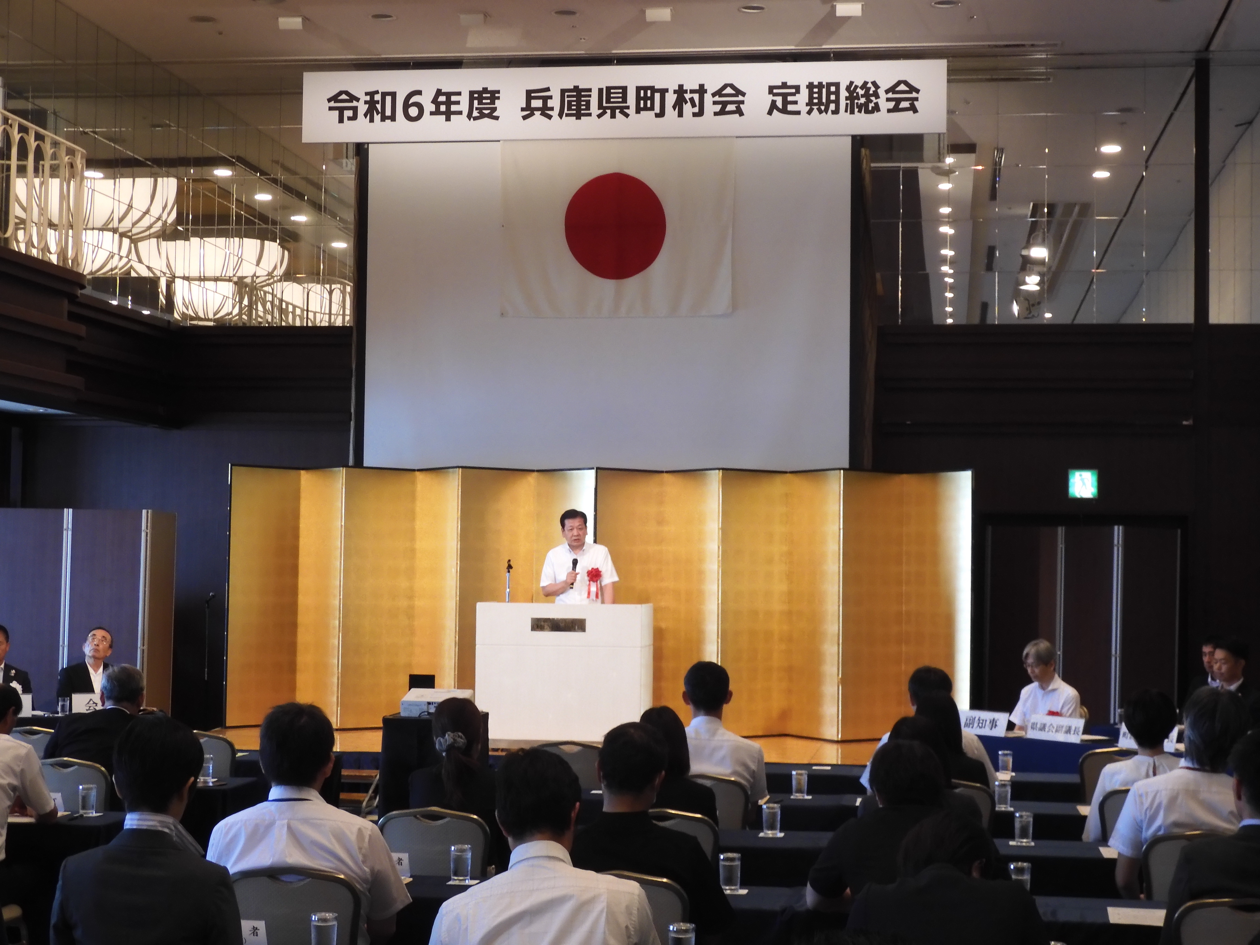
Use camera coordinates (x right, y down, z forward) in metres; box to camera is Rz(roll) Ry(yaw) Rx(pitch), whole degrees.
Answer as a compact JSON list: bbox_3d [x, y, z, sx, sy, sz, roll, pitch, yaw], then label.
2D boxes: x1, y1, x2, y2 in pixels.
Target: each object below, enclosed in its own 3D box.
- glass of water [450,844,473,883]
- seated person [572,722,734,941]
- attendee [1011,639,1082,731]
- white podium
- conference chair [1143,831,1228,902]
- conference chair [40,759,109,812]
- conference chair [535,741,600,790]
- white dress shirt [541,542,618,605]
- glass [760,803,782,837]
[{"bbox_3d":[-0.528,1.228,6.508,0.064,0.110,0.064,0,-3,6],"label":"glass of water"},{"bbox_3d":[0.026,1.330,5.876,0.530,1.250,0.800,0,-3,6],"label":"seated person"},{"bbox_3d":[2.628,1.688,13.050,0.520,1.280,0.720,-2,-4,43],"label":"attendee"},{"bbox_3d":[-0.465,1.460,15.002,1.190,1.020,0.600,0,-3,8],"label":"white podium"},{"bbox_3d":[1.816,1.571,6.685,0.430,0.885,0.560,0,-3,9],"label":"conference chair"},{"bbox_3d":[-2.290,1.625,8.797,0.430,0.880,0.560,0,-3,8],"label":"conference chair"},{"bbox_3d":[-0.282,1.743,10.192,0.450,0.890,0.560,0,-3,6],"label":"conference chair"},{"bbox_3d":[-0.375,0.778,15.500,0.560,0.540,0.300,0,-3,7],"label":"white dress shirt"},{"bbox_3d":[0.526,1.292,7.700,0.066,0.112,0.066,1,-3,0],"label":"glass"}]

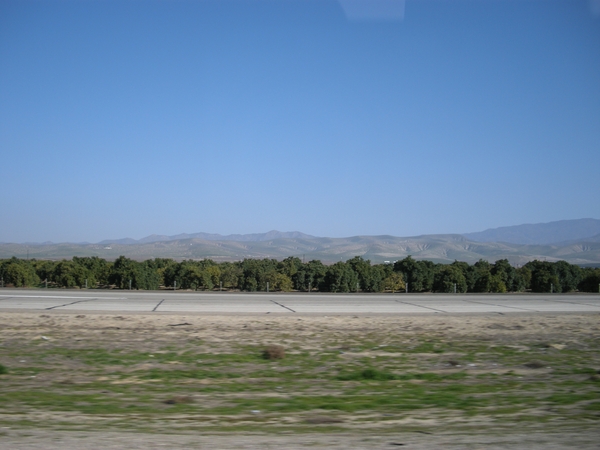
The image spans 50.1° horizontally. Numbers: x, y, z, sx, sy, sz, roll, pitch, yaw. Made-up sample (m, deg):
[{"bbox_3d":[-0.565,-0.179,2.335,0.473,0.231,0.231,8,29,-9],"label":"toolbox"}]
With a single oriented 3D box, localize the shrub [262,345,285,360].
[{"bbox_3d":[-0.500,2.406,12.100,0.410,0.290,0.390,0,-4,0],"label":"shrub"}]

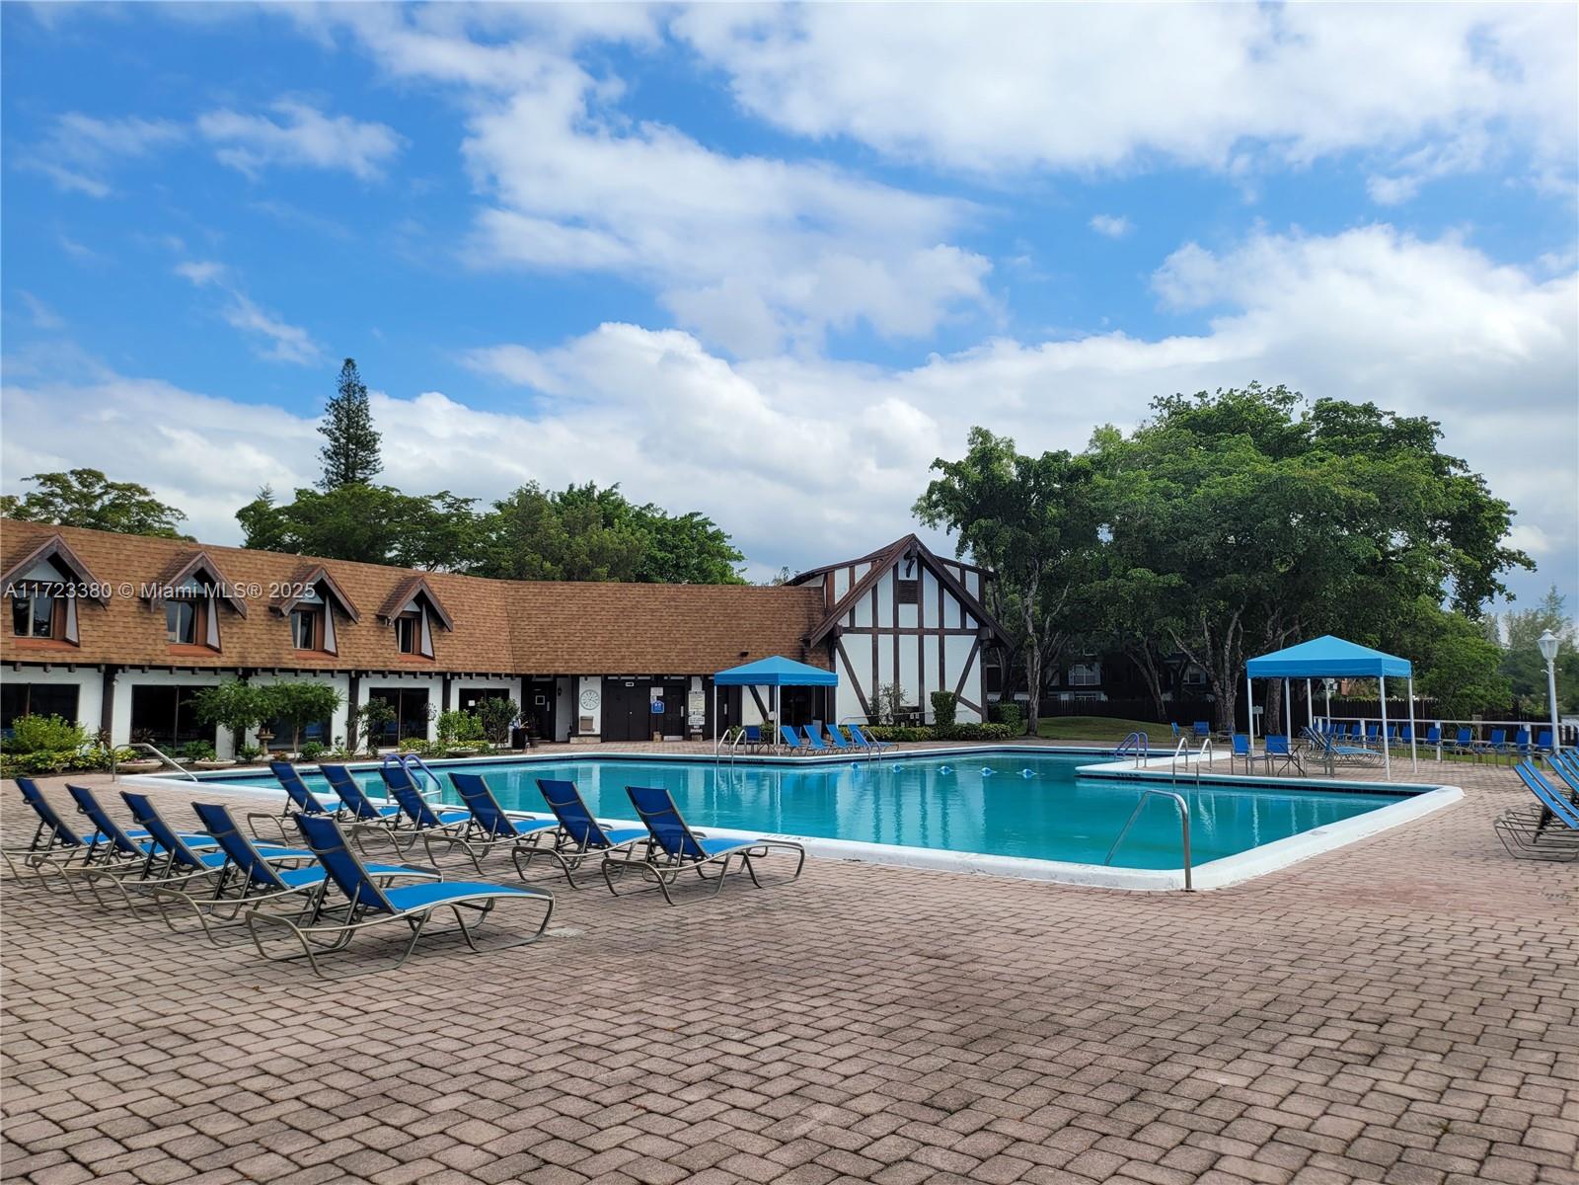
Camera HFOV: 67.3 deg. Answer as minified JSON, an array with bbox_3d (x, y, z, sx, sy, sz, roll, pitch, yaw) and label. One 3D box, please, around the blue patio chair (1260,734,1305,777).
[{"bbox_3d":[10.807,3.584,26.087,0.610,0.870,0.620,0,-5,2],"label":"blue patio chair"}]

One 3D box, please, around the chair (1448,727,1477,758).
[{"bbox_3d":[17.692,4.046,31.383,0.660,0.940,0.600,0,-5,-4],"label":"chair"}]

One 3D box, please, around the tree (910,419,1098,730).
[{"bbox_3d":[8.904,-0.355,48.728,7.800,12.600,7.500,-1,-5,10],"label":"tree"}]

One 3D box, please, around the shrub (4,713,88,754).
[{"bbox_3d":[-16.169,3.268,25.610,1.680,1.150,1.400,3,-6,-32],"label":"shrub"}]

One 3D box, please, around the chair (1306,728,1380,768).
[{"bbox_3d":[13.016,3.650,27.848,1.880,0.880,0.690,-1,-5,14],"label":"chair"}]

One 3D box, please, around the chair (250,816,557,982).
[{"bbox_3d":[-2.466,1.852,7.707,0.700,0.910,1.840,-5,-7,42],"label":"chair"}]

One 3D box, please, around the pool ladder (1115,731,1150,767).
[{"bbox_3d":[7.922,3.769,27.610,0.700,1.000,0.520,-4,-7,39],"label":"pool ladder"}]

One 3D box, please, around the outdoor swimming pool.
[{"bbox_3d":[2.877,4.478,27.112,21.300,1.000,25.600,-4,-7,39],"label":"outdoor swimming pool"}]

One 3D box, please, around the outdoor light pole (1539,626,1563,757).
[{"bbox_3d":[17.879,2.518,27.781,0.480,3.330,0.480,-3,-6,33],"label":"outdoor light pole"}]

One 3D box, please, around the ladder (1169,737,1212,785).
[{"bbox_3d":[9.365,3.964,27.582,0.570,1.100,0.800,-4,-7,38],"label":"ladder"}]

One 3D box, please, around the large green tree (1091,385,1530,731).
[{"bbox_3d":[22.900,-1.436,52.339,17.800,15.600,16.200,-2,-6,24],"label":"large green tree"}]

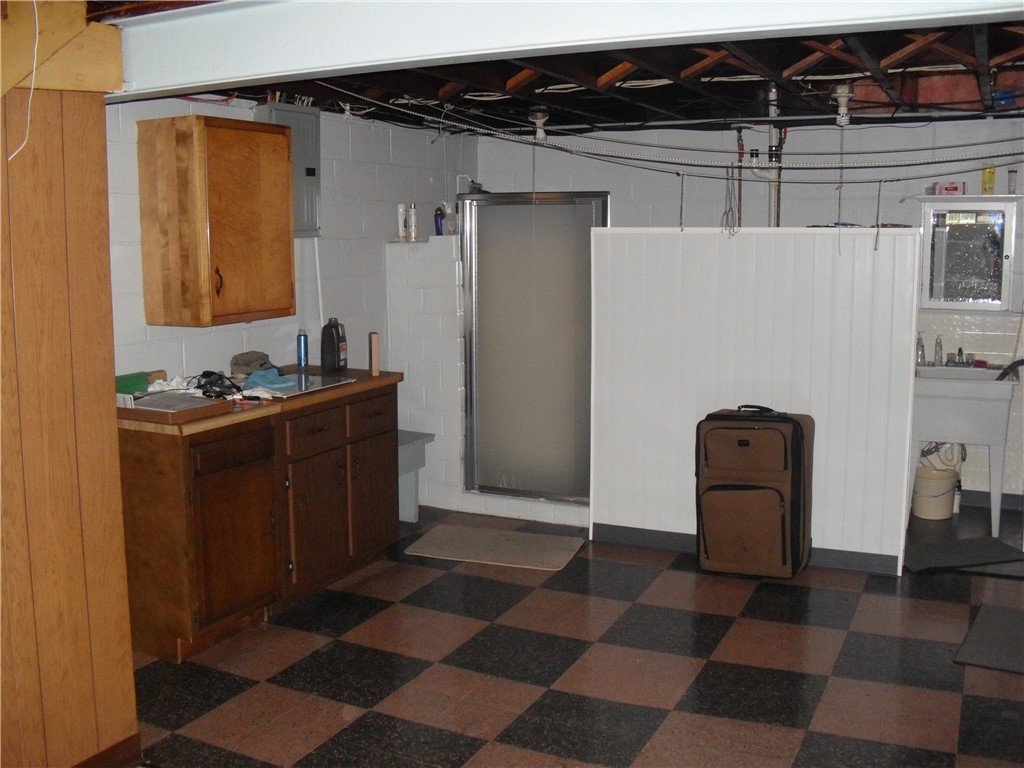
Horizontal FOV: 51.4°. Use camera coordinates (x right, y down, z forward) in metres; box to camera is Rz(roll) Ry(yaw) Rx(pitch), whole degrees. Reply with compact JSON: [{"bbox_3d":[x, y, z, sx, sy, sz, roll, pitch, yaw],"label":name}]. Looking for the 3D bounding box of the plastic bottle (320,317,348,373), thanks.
[{"bbox_3d":[-0.873,-0.197,5.255,0.090,0.265,0.120,5,10,31],"label":"plastic bottle"}]

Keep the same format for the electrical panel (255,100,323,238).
[{"bbox_3d":[-1.072,-1.033,5.185,0.100,0.630,0.390,4,10,25],"label":"electrical panel"}]

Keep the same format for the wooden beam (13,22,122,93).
[{"bbox_3d":[-1.196,-0.869,2.829,0.070,0.200,0.380,4,10,25],"label":"wooden beam"}]

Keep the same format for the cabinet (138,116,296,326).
[{"bbox_3d":[-1.258,-0.695,4.596,0.320,0.850,0.620,4,10,25],"label":"cabinet"}]

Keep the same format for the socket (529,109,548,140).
[{"bbox_3d":[0.133,-1.323,5.385,0.105,0.160,0.105,0,9,0],"label":"socket"}]

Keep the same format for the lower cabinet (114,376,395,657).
[{"bbox_3d":[-1.141,0.474,4.652,0.660,0.910,1.540,4,10,25],"label":"lower cabinet"}]

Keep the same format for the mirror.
[{"bbox_3d":[2.464,-0.706,5.739,0.530,0.630,0.140,4,10,25],"label":"mirror"}]

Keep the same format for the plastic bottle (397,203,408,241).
[{"bbox_3d":[-0.619,-0.894,5.981,0.052,0.210,0.042,-3,9,-19],"label":"plastic bottle"}]

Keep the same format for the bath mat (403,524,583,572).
[{"bbox_3d":[-0.095,0.813,5.363,0.810,0.015,0.480,3,9,19],"label":"bath mat"}]

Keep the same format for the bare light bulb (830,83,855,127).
[{"bbox_3d":[1.472,-1.262,4.752,0.107,0.195,0.107,4,10,25],"label":"bare light bulb"}]

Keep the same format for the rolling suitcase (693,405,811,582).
[{"bbox_3d":[1.119,0.494,4.937,0.460,0.760,0.280,4,10,27],"label":"rolling suitcase"}]

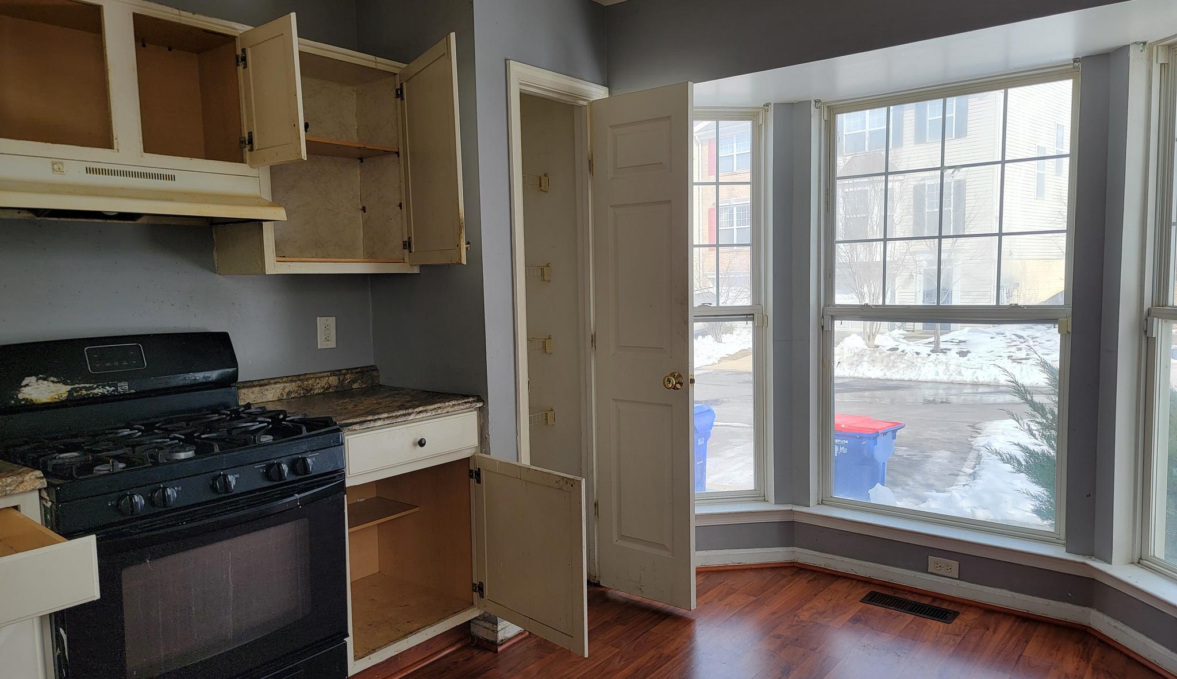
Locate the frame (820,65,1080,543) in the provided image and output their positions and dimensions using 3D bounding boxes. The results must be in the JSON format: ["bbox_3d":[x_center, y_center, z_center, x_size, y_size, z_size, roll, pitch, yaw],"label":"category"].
[{"bbox_3d":[1.413,-0.122,3.309,0.990,1.780,0.090,3,6,37],"label":"frame"}]

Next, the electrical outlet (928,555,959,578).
[{"bbox_3d":[1.437,0.924,3.302,0.116,0.071,0.010,3,6,37],"label":"electrical outlet"}]

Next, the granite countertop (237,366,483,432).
[{"bbox_3d":[-0.801,0.197,2.842,0.635,0.122,0.600,3,7,39],"label":"granite countertop"}]

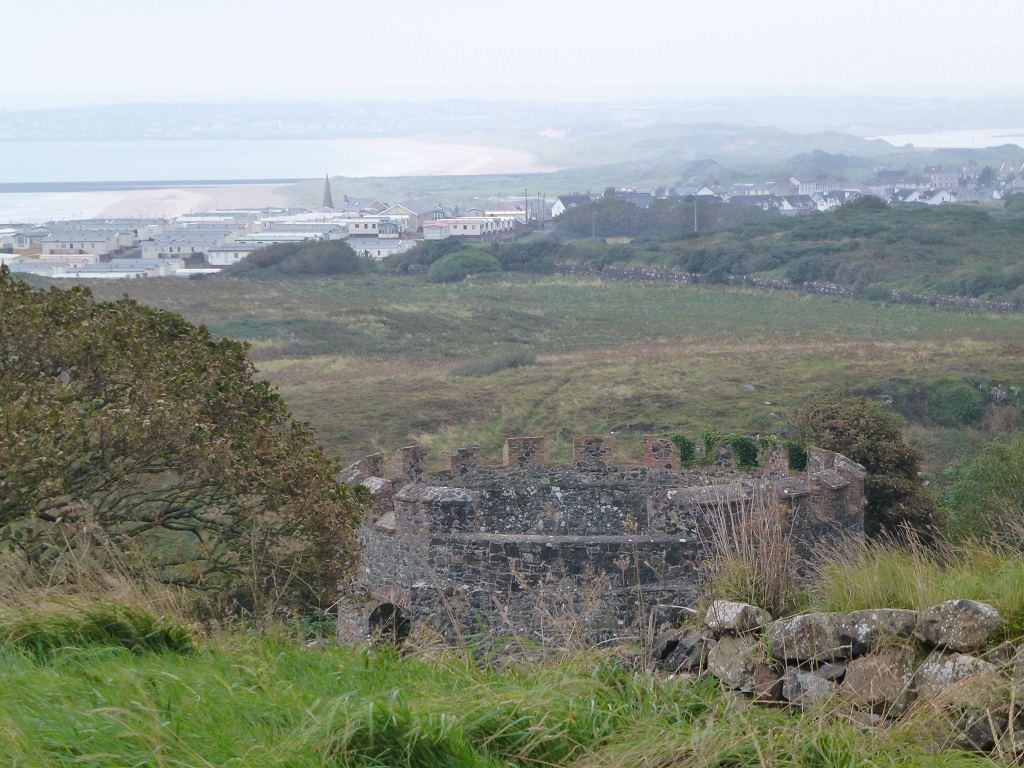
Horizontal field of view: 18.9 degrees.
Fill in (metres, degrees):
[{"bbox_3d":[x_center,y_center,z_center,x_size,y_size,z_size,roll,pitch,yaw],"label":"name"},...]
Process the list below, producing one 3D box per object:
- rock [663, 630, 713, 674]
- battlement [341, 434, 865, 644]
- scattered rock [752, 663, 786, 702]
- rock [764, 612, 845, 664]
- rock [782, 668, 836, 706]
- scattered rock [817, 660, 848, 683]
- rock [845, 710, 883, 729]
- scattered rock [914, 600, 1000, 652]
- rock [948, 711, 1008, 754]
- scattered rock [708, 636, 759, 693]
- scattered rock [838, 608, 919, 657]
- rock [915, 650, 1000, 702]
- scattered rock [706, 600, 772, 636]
[{"bbox_3d":[0.723,1.102,12.674,0.206,0.169,0.184,0,5,0],"label":"rock"},{"bbox_3d":[1.768,3.287,60.270,10.239,3.500,10.239,0,5,0],"label":"battlement"},{"bbox_3d":[1.188,1.378,14.200,0.157,0.179,0.157,0,5,0],"label":"scattered rock"},{"bbox_3d":[1.350,1.162,14.100,0.367,0.222,0.293,0,5,0],"label":"rock"},{"bbox_3d":[1.191,1.215,12.319,0.216,0.148,0.172,0,5,0],"label":"rock"},{"bbox_3d":[1.296,1.163,12.444,0.129,0.087,0.110,0,5,0],"label":"scattered rock"},{"bbox_3d":[1.586,1.505,13.800,0.170,0.078,0.136,0,5,0],"label":"rock"},{"bbox_3d":[1.998,1.088,13.800,0.386,0.226,0.289,0,5,0],"label":"scattered rock"},{"bbox_3d":[1.801,1.342,11.878,0.232,0.158,0.196,0,5,0],"label":"rock"},{"bbox_3d":[1.022,1.290,14.200,0.249,0.260,0.212,0,5,0],"label":"scattered rock"},{"bbox_3d":[1.477,1.001,12.396,0.322,0.188,0.240,0,5,0],"label":"scattered rock"},{"bbox_3d":[1.984,1.302,13.700,0.383,0.236,0.287,0,5,0],"label":"rock"},{"bbox_3d":[0.938,0.967,12.681,0.272,0.144,0.203,0,5,0],"label":"scattered rock"}]

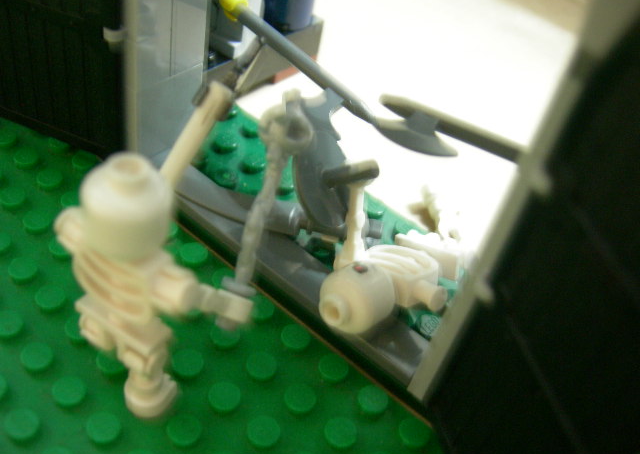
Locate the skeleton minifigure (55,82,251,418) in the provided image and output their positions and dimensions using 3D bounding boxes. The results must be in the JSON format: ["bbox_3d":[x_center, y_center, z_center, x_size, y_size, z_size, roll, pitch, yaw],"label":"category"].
[{"bbox_3d":[-0.018,0.003,0.091,0.020,0.042,0.030,29,46,15],"label":"skeleton minifigure"}]

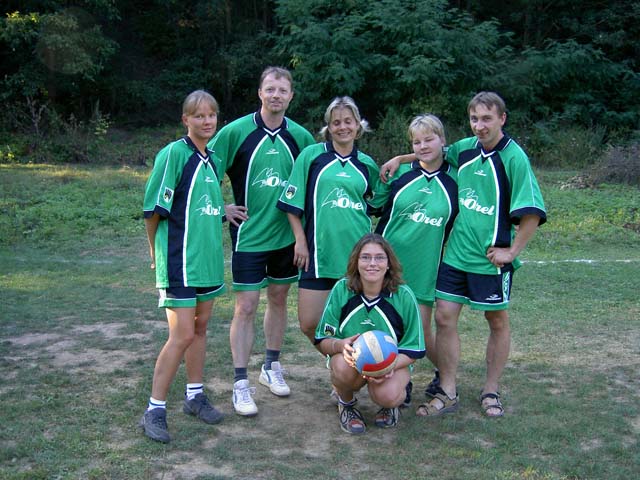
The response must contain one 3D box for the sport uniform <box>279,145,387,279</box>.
[{"bbox_3d":[0.055,-0.150,3.790,0.560,0.710,0.290,-2,9,-12],"label":"sport uniform"}]

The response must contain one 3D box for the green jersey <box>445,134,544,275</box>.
[{"bbox_3d":[0.927,-0.198,3.810,0.520,0.700,0.310,5,10,28],"label":"green jersey"}]

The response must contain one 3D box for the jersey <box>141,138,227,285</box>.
[{"bbox_3d":[-0.653,-0.132,3.450,0.460,0.730,0.290,-5,8,-41],"label":"jersey"}]

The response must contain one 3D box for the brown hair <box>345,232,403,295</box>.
[{"bbox_3d":[0.271,0.117,3.580,0.260,0.290,0.220,0,9,0],"label":"brown hair"}]

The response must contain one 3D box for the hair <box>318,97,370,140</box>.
[{"bbox_3d":[0.128,-0.635,3.770,0.250,0.220,0.220,-1,9,-8],"label":"hair"}]

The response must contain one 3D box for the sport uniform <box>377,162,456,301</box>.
[{"bbox_3d":[0.514,-0.040,3.840,0.540,0.770,0.320,1,6,7],"label":"sport uniform"}]

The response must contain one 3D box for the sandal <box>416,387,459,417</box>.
[{"bbox_3d":[0.616,0.852,3.780,0.280,0.110,0.110,-5,8,-43],"label":"sandal"}]

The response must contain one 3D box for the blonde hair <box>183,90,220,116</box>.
[{"bbox_3d":[-0.570,-0.631,3.410,0.170,0.160,0.200,-3,6,-25],"label":"blonde hair"}]

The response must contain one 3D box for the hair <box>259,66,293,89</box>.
[{"bbox_3d":[-0.233,-0.831,3.780,0.180,0.160,0.200,0,6,-3],"label":"hair"}]

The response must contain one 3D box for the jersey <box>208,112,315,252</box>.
[{"bbox_3d":[-0.299,-0.315,3.820,0.620,0.710,0.290,-2,9,-14],"label":"jersey"}]

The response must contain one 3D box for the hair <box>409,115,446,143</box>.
[{"bbox_3d":[0.574,-0.585,3.850,0.190,0.170,0.200,2,6,16],"label":"hair"}]

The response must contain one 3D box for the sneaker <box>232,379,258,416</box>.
[{"bbox_3d":[-0.401,0.839,3.910,0.105,0.120,0.290,-2,9,-14],"label":"sneaker"}]

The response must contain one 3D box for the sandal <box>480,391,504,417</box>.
[{"bbox_3d":[0.925,0.856,3.880,0.105,0.095,0.270,1,9,4],"label":"sandal"}]

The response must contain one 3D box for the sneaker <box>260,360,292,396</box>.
[{"bbox_3d":[-0.262,0.801,4.150,0.105,0.120,0.290,-4,10,-23],"label":"sneaker"}]

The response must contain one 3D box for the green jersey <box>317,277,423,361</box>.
[{"bbox_3d":[0.244,0.412,3.560,0.530,0.450,0.360,0,6,3],"label":"green jersey"}]

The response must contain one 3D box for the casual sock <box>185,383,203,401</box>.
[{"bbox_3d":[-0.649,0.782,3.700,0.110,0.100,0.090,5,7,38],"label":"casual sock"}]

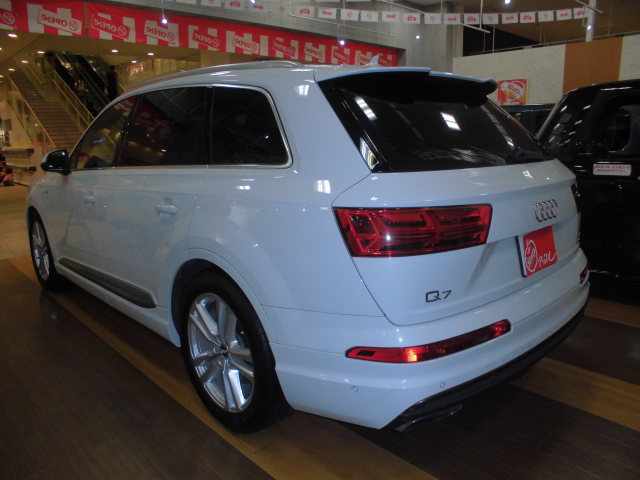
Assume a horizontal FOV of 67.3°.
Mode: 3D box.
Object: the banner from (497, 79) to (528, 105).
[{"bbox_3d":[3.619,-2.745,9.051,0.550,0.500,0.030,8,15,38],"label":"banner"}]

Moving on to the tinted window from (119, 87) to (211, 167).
[{"bbox_3d":[-0.823,-0.579,2.532,0.065,0.390,0.980,14,-2,-44],"label":"tinted window"}]

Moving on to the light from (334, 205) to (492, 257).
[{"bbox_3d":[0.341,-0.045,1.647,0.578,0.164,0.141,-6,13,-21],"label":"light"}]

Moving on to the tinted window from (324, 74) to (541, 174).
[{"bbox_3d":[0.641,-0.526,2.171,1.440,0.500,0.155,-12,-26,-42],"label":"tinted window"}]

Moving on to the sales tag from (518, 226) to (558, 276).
[{"bbox_3d":[0.914,0.041,2.005,0.330,0.168,0.020,-12,4,-42],"label":"sales tag"}]

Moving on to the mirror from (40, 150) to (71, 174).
[{"bbox_3d":[-1.890,-0.560,3.428,0.200,0.175,0.140,-11,15,-39],"label":"mirror"}]

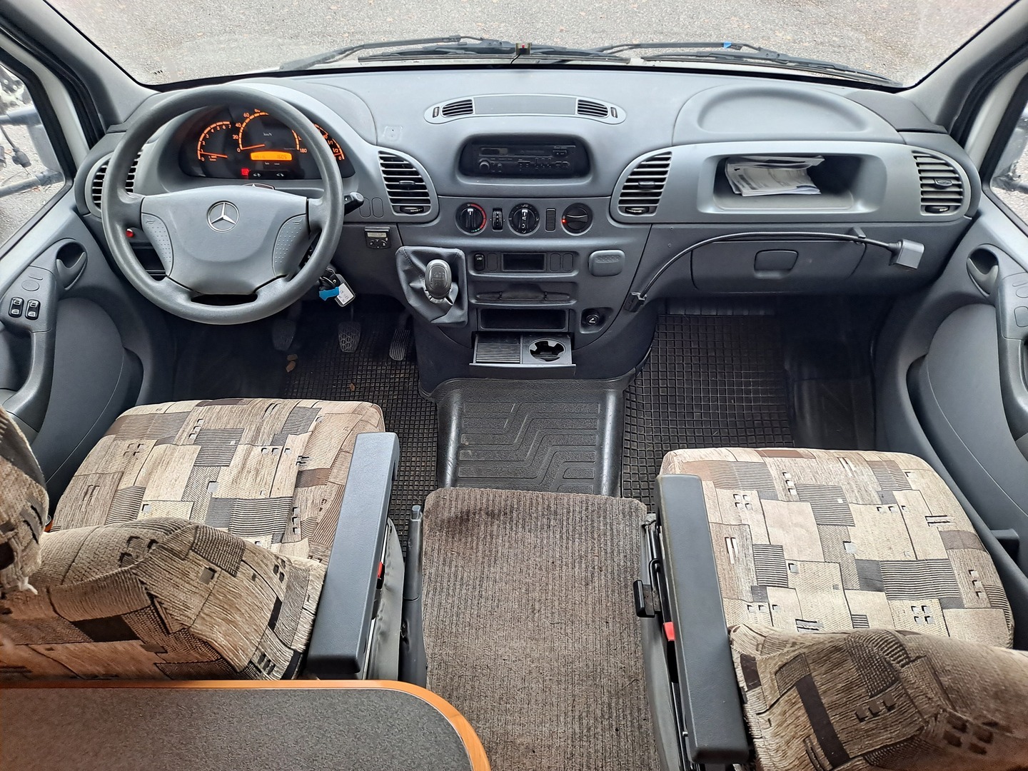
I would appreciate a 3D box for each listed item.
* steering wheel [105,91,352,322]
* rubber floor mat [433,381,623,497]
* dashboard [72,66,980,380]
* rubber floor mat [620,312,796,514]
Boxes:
[{"bbox_3d":[-0.468,-0.292,1.222,0.390,0.110,0.390,0,90,0],"label":"steering wheel"},{"bbox_3d":[0.035,0.129,1.734,0.440,0.110,0.340,0,58,0],"label":"rubber floor mat"},{"bbox_3d":[0.020,-0.321,1.534,1.580,0.650,0.480,0,48,0],"label":"dashboard"},{"bbox_3d":[0.492,0.046,1.897,0.430,0.070,0.540,0,57,0],"label":"rubber floor mat"}]

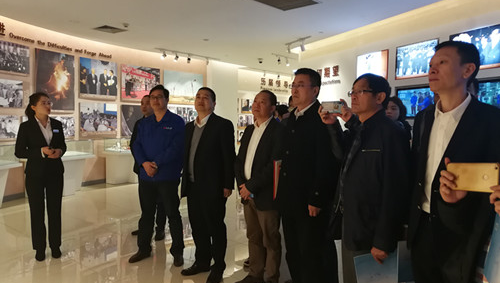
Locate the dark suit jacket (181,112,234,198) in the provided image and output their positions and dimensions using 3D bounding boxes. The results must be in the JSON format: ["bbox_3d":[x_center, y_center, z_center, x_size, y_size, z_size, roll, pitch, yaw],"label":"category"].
[{"bbox_3d":[-0.381,0.132,3.506,0.510,0.770,0.310,1,2,37],"label":"dark suit jacket"}]

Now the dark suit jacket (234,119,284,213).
[{"bbox_3d":[0.081,0.177,3.197,0.310,0.720,0.460,-2,2,-42],"label":"dark suit jacket"}]

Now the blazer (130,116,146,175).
[{"bbox_3d":[-1.242,0.050,4.824,0.500,0.720,0.300,1,2,28],"label":"blazer"}]

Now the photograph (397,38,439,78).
[{"bbox_3d":[2.950,-1.437,6.879,0.060,0.600,0.830,-1,2,-33],"label":"photograph"}]

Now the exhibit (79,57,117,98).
[{"bbox_3d":[-3.567,-1.465,9.229,0.060,0.900,0.980,1,2,35],"label":"exhibit"}]

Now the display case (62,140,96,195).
[{"bbox_3d":[-3.800,0.530,7.810,0.620,1.080,1.400,1,2,27],"label":"display case"}]

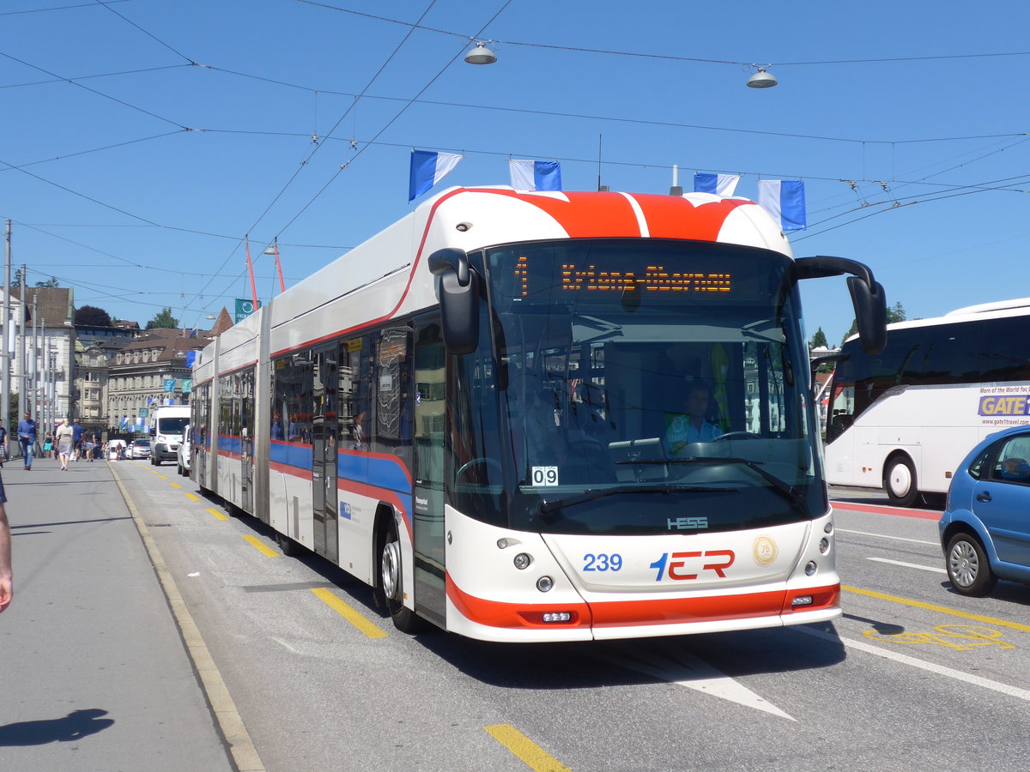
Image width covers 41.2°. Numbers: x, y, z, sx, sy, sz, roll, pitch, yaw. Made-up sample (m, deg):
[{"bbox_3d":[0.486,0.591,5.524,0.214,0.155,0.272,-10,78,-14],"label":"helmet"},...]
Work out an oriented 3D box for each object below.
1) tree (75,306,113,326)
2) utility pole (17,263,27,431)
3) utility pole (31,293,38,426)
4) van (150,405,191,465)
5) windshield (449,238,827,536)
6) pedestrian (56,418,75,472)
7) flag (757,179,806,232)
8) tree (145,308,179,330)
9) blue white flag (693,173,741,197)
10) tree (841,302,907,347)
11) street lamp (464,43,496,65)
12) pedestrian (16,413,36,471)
[{"bbox_3d":[-138.702,-20.460,450.000,12.000,12.000,12.000,0,-1,-17],"label":"tree"},{"bbox_3d":[-24.486,-1.258,68.000,0.310,9.600,0.310,1,-2,-17],"label":"utility pole"},{"bbox_3d":[-23.684,-0.487,67.500,0.260,7.970,0.260,0,-1,-17],"label":"utility pole"},{"bbox_3d":[-14.360,2.110,58.250,2.050,2.520,5.700,1,-2,-17],"label":"van"},{"bbox_3d":[0.861,-0.011,8.936,2.500,1.900,0.700,-1,-1,-17],"label":"windshield"},{"bbox_3d":[-13.979,1.826,42.500,0.560,1.650,0.400,0,-1,-17],"label":"pedestrian"},{"bbox_3d":[4.517,-3.063,23.200,0.860,0.870,0.160,0,-1,-17],"label":"flag"},{"bbox_3d":[-115.844,-20.177,450.000,10.700,12.000,10.700,0,-1,-17],"label":"tree"},{"bbox_3d":[3.611,-3.374,24.400,0.900,0.900,0.150,1,-2,-17],"label":"blue white flag"},{"bbox_3d":[91.857,-13.938,350.000,16.000,15.000,14.000,1,-2,-17],"label":"tree"},{"bbox_3d":[-0.570,-5.625,23.000,0.545,0.320,0.545,0,-2,0],"label":"street lamp"},{"bbox_3d":[-15.116,1.715,42.400,0.560,1.800,0.420,1,-2,-17],"label":"pedestrian"}]

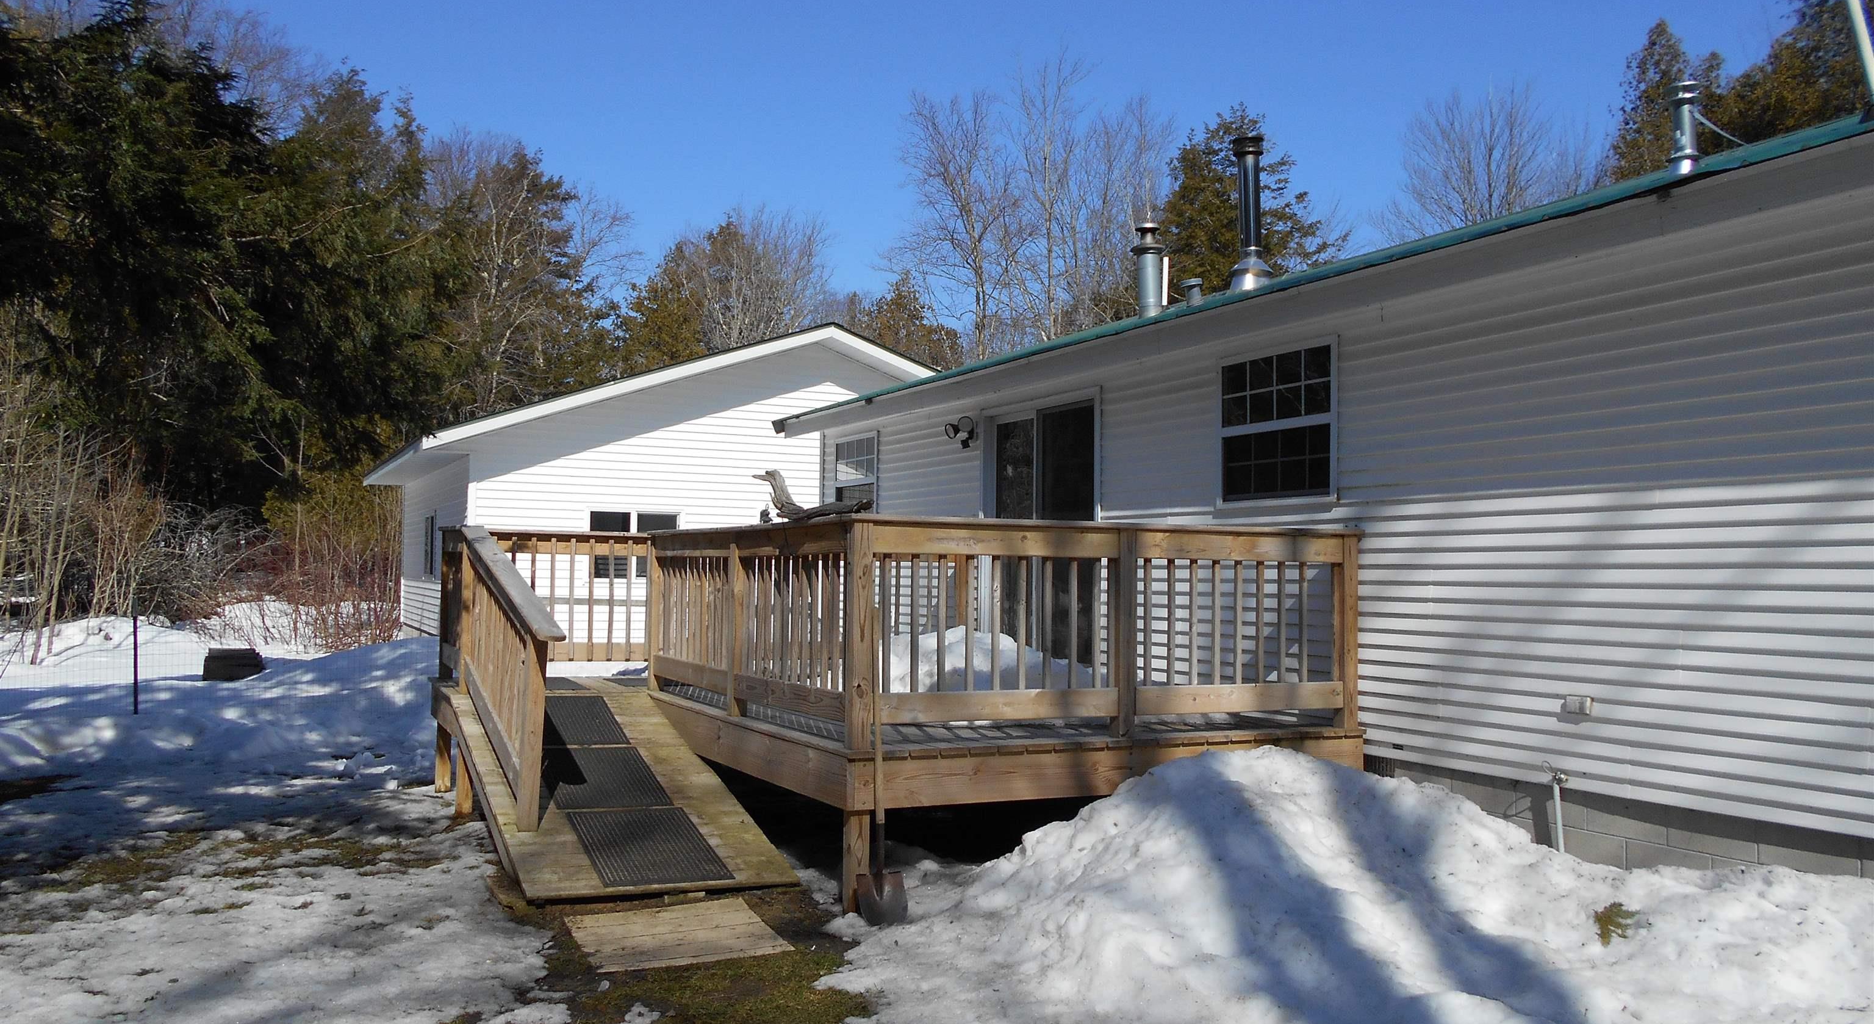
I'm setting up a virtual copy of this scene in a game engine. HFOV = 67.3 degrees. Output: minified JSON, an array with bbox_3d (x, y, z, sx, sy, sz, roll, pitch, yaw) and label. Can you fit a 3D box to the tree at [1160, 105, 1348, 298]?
[{"bbox_3d":[6.115,-2.578,27.243,4.300,10.732,4.300,2,-3,-27],"label":"tree"}]

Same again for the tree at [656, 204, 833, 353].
[{"bbox_3d":[-5.003,-2.409,35.740,4.800,10.885,4.800,2,-3,-27],"label":"tree"}]

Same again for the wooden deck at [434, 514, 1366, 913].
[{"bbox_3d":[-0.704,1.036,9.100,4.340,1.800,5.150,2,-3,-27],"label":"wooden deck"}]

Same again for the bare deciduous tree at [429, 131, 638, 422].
[{"bbox_3d":[-9.253,-2.949,31.726,5.000,11.457,5.000,2,-3,-27],"label":"bare deciduous tree"}]

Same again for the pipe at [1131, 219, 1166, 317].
[{"bbox_3d":[1.900,-2.163,12.600,0.308,0.860,0.308,1,-3,0],"label":"pipe"}]

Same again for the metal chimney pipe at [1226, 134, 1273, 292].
[{"bbox_3d":[2.776,-2.654,12.500,0.363,1.421,0.363,1,-3,0],"label":"metal chimney pipe"}]

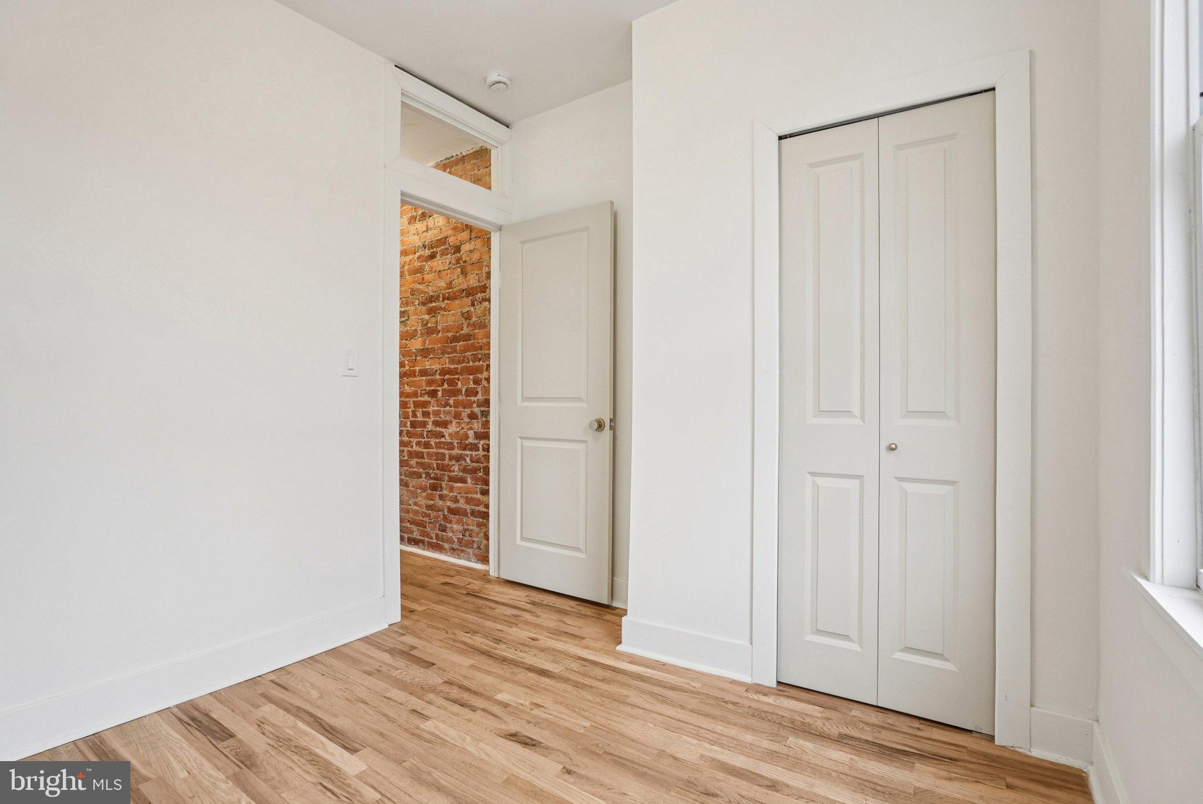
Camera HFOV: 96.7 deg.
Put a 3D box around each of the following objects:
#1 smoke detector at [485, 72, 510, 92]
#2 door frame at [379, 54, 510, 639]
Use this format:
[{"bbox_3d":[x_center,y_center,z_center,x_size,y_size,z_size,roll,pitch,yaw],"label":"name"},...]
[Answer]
[{"bbox_3d":[-0.512,-1.577,2.657,0.128,0.042,0.128,0,0,0],"label":"smoke detector"},{"bbox_3d":[-0.800,-0.276,2.808,0.110,2.627,0.792,0,0,38],"label":"door frame"}]

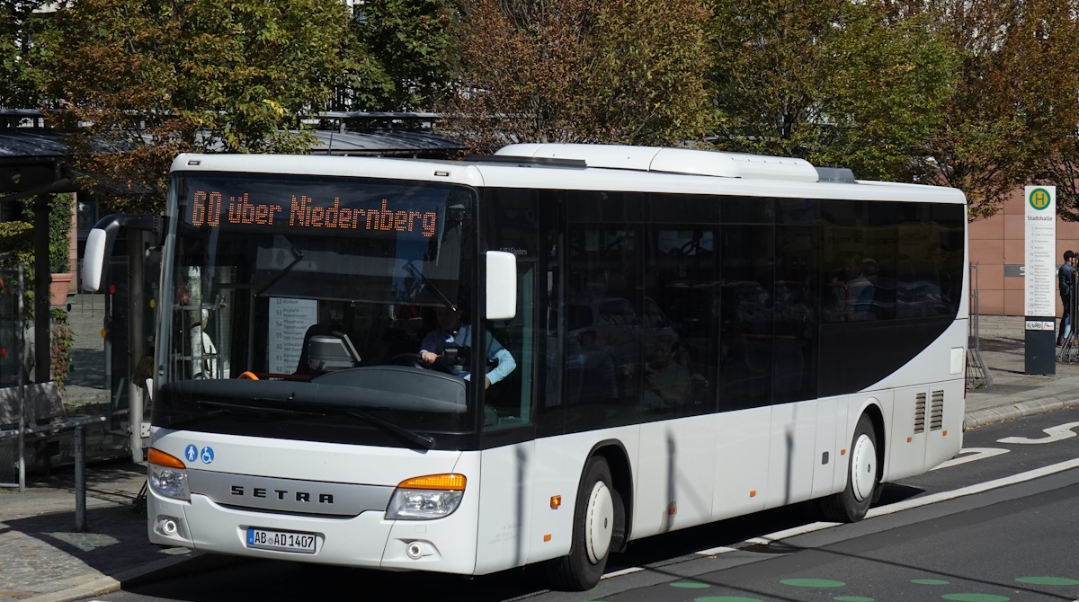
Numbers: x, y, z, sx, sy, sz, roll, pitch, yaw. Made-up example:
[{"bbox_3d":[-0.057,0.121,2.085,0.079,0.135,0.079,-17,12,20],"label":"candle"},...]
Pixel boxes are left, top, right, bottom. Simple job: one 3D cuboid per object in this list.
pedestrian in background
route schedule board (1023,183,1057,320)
[{"bbox_3d":[10.317,-0.070,63.800,0.550,1.820,0.500,0,2,12],"label":"pedestrian in background"},{"bbox_3d":[8.248,-0.807,53.800,0.520,2.160,0.100,1,2,23],"label":"route schedule board"}]

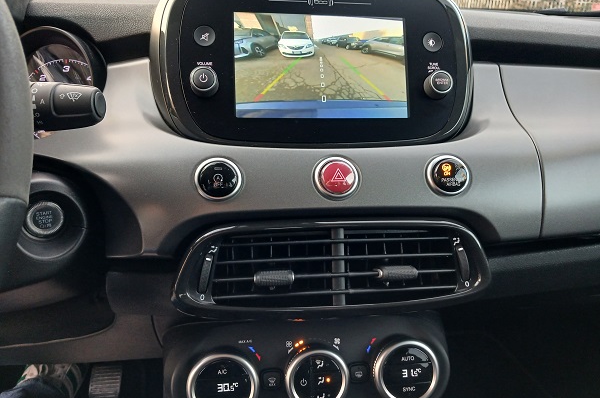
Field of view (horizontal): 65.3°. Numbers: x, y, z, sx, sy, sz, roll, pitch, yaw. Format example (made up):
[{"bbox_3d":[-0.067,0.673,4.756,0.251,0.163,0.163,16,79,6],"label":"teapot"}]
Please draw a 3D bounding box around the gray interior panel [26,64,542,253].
[{"bbox_3d":[-0.005,-0.038,0.402,0.403,0.173,0.088,-1,-3,-9],"label":"gray interior panel"}]

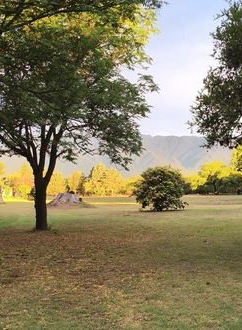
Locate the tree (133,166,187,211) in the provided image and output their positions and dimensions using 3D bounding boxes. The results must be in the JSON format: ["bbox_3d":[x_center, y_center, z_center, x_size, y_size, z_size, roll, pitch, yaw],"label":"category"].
[{"bbox_3d":[2.546,1.515,21.300,3.480,2.840,3.310,0,-4,0],"label":"tree"}]

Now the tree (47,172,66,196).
[{"bbox_3d":[-11.710,3.540,60.000,3.270,4.360,3.270,0,-4,0],"label":"tree"}]

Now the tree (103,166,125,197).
[{"bbox_3d":[-1.219,3.095,62.000,4.130,5.630,4.130,0,-4,0],"label":"tree"}]

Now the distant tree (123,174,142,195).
[{"bbox_3d":[2.157,3.658,62.000,3.380,3.750,3.380,0,-4,0],"label":"distant tree"}]

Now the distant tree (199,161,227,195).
[{"bbox_3d":[15.673,2.118,56.000,4.740,5.760,4.740,0,-4,0],"label":"distant tree"}]

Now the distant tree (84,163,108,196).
[{"bbox_3d":[-4.784,2.720,62.000,4.500,6.380,4.500,0,-4,0],"label":"distant tree"}]

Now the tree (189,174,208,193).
[{"bbox_3d":[13.425,3.422,58.000,3.510,3.510,3.510,0,-4,0],"label":"tree"}]

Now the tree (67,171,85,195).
[{"bbox_3d":[-8.348,3.283,62.000,3.380,4.500,3.380,0,-4,0],"label":"tree"}]

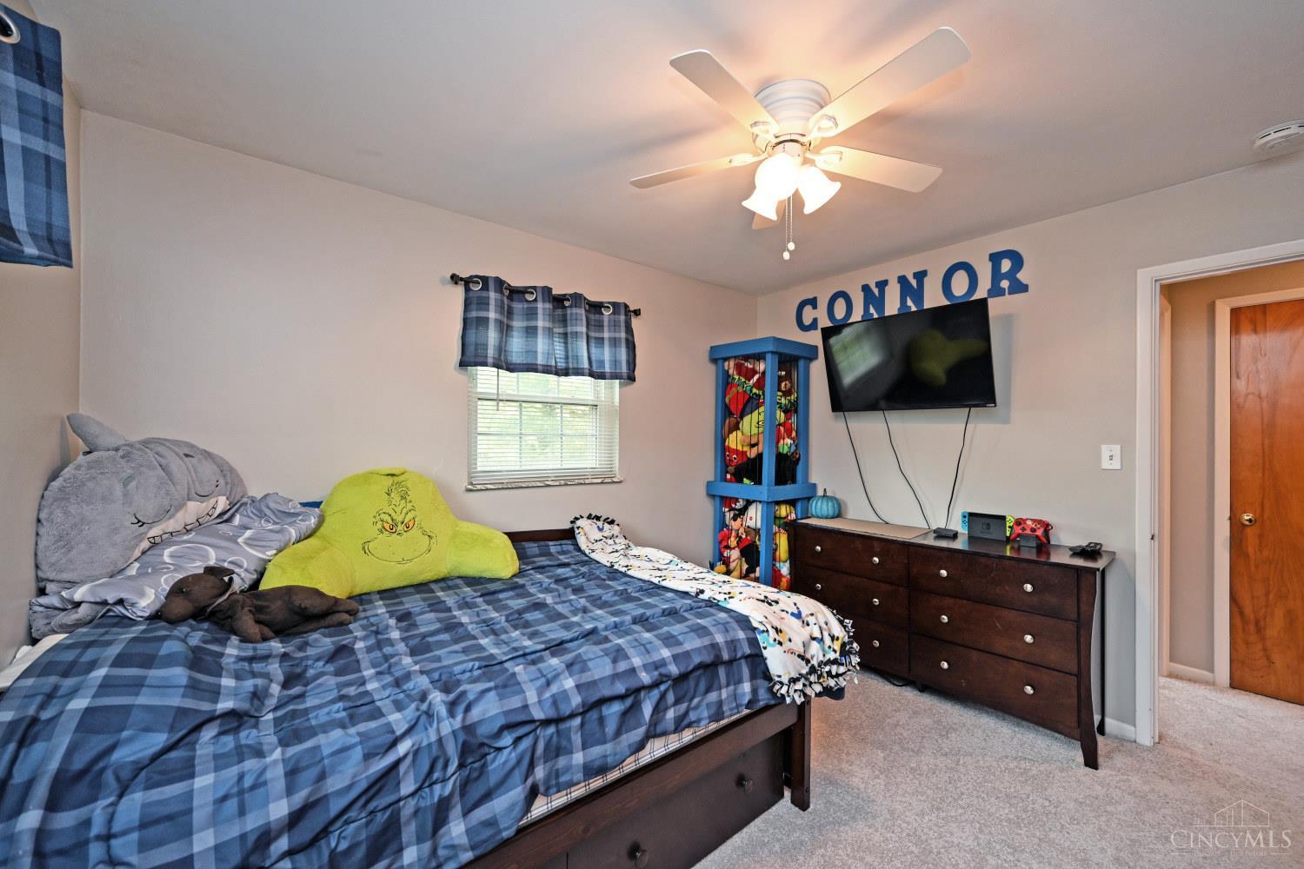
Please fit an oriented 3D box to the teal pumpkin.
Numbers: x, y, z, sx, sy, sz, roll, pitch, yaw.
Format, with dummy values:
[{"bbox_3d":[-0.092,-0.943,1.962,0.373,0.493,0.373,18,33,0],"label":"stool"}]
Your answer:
[{"bbox_3d":[1.061,0.447,3.105,0.190,0.180,0.190,1,0,-38],"label":"teal pumpkin"}]

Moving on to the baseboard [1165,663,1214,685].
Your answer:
[{"bbox_3d":[3.028,1.351,2.849,0.015,0.068,0.180,1,0,-38],"label":"baseboard"}]

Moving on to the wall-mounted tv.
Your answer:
[{"bbox_3d":[1.400,-0.402,2.835,0.065,0.525,0.910,-17,10,-38],"label":"wall-mounted tv"}]

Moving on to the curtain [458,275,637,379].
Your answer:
[{"bbox_3d":[-0.518,-0.557,2.798,1.063,0.453,0.100,1,0,-38],"label":"curtain"}]

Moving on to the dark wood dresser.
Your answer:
[{"bbox_3d":[1.480,0.955,2.702,0.441,0.833,1.419,1,0,-43],"label":"dark wood dresser"}]

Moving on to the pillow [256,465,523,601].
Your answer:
[{"bbox_3d":[-1.032,0.363,2.047,0.860,0.450,0.420,1,0,-36],"label":"pillow"}]

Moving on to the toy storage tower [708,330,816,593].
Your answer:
[{"bbox_3d":[0.778,0.383,3.487,0.497,1.974,0.497,1,0,-38],"label":"toy storage tower"}]

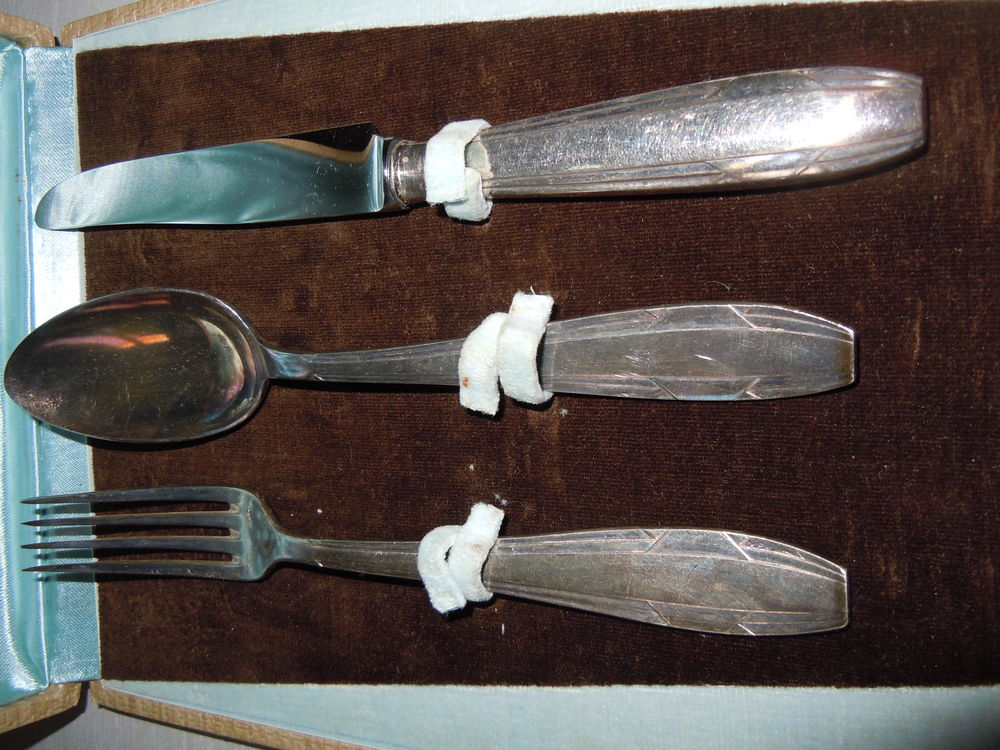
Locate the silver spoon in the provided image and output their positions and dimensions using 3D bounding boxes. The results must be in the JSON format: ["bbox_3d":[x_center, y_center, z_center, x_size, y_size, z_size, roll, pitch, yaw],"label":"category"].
[{"bbox_3d":[-0.031,-0.002,0.172,0.188,0.020,0.034,0,92,25],"label":"silver spoon"}]

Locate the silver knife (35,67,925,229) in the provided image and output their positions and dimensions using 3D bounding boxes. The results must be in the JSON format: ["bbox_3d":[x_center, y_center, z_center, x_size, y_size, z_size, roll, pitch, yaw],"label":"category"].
[{"bbox_3d":[-0.024,-0.040,0.170,0.193,0.014,0.018,0,92,25],"label":"silver knife"}]

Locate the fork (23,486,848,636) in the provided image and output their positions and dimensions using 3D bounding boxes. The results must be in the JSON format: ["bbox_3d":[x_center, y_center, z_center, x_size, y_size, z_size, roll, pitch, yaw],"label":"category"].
[{"bbox_3d":[-0.030,0.035,0.174,0.185,0.018,0.022,-1,92,25],"label":"fork"}]

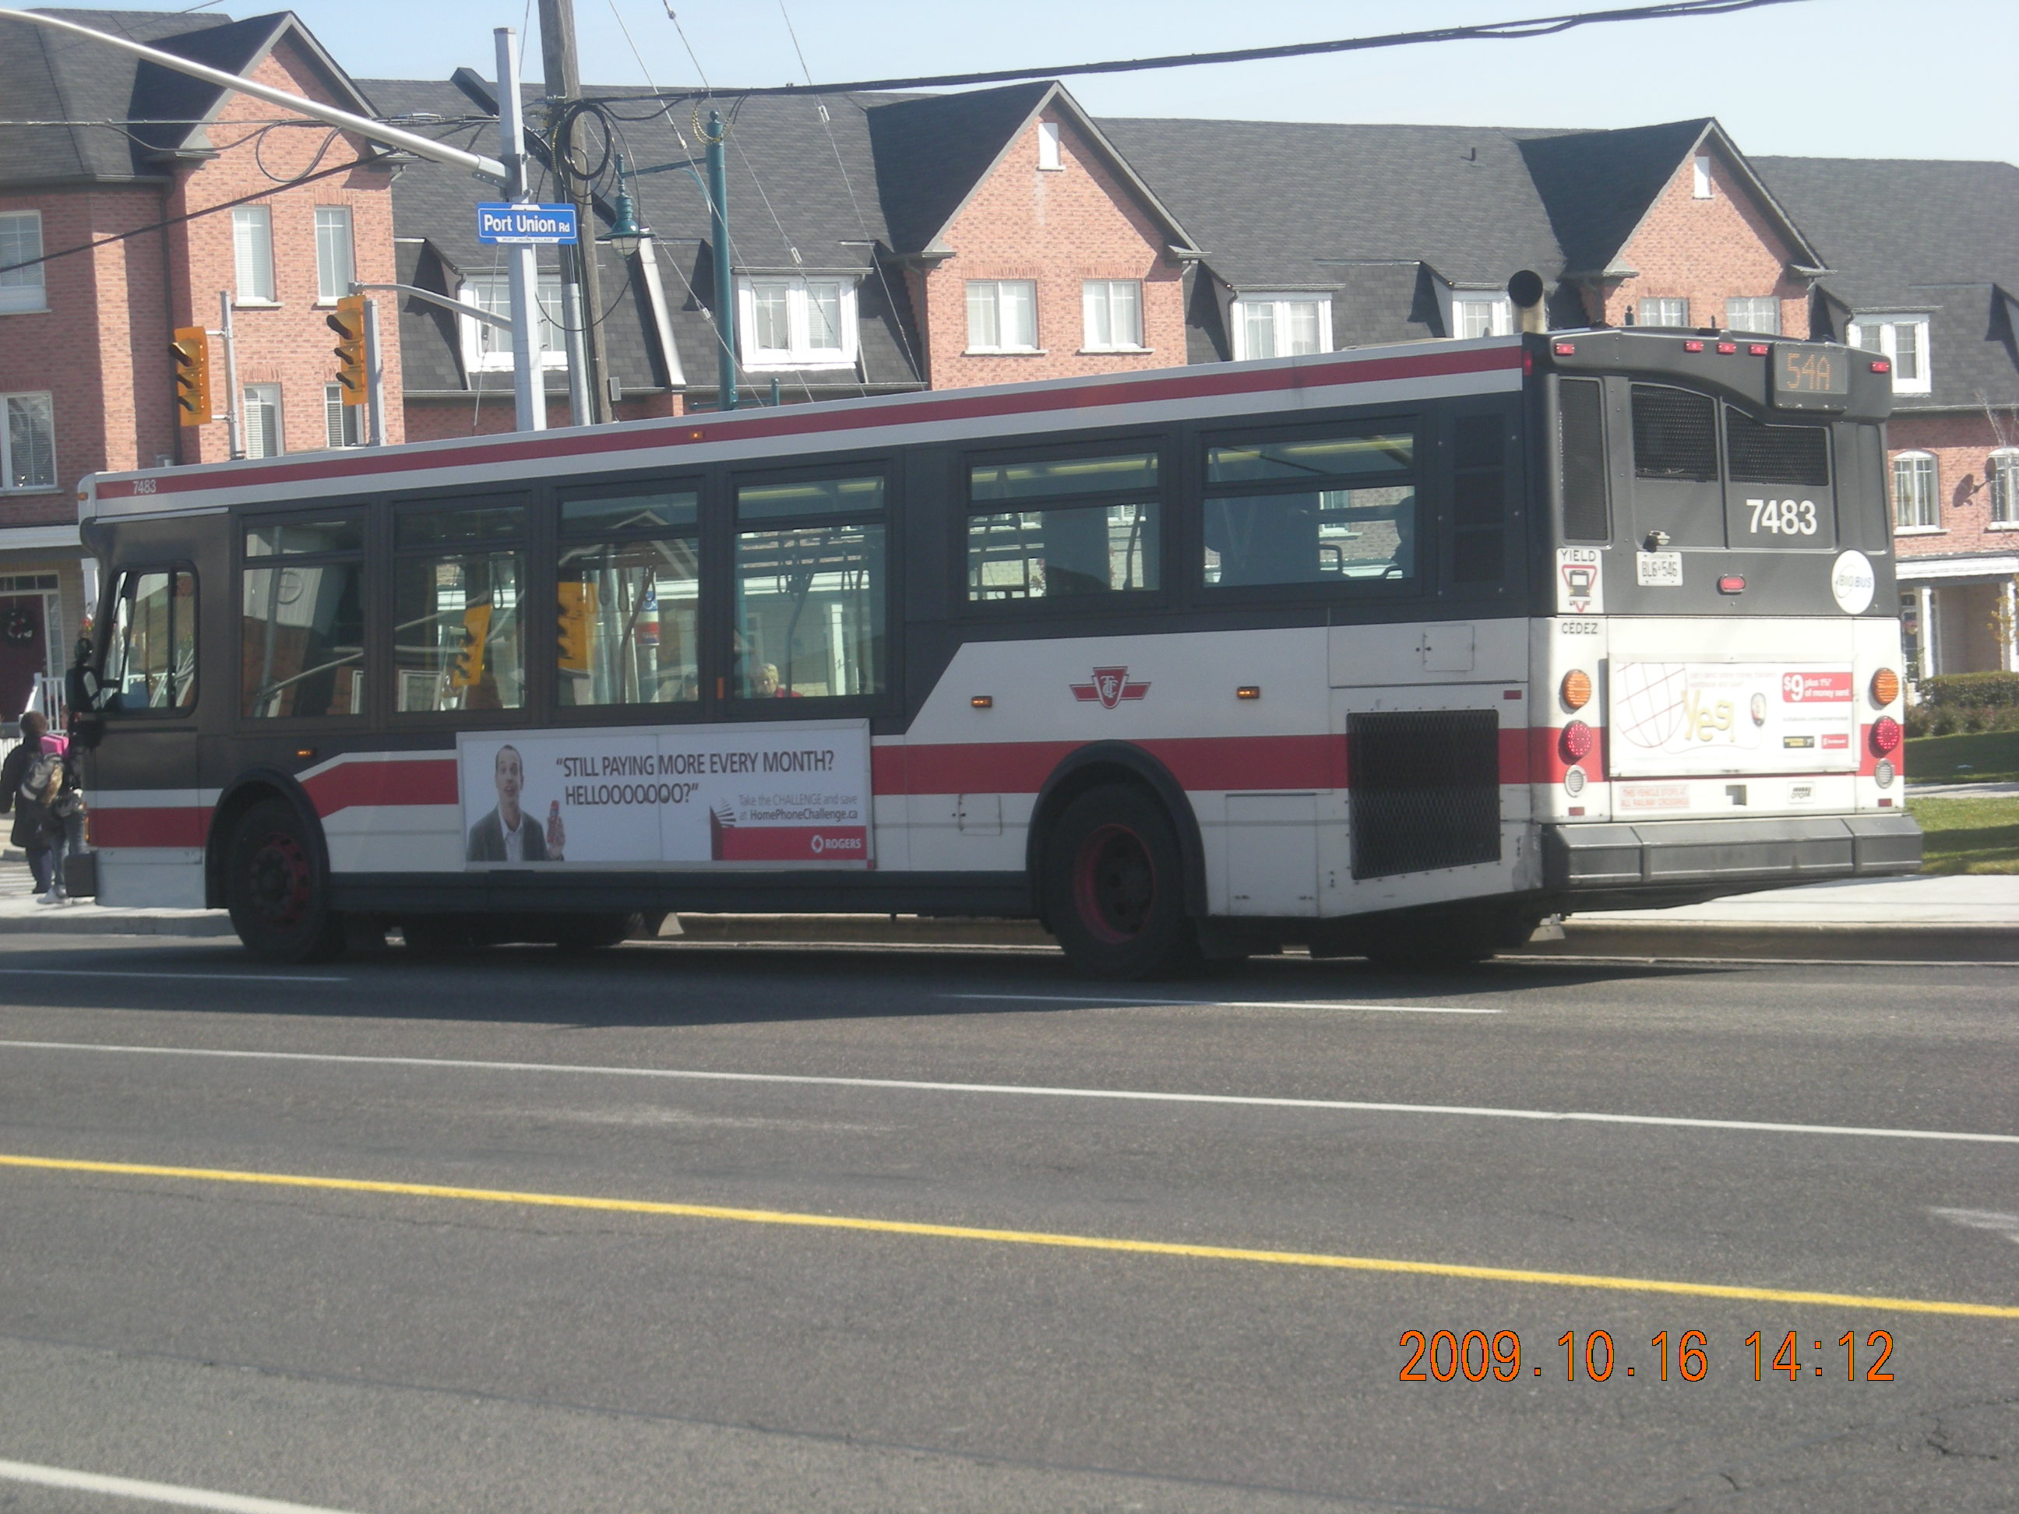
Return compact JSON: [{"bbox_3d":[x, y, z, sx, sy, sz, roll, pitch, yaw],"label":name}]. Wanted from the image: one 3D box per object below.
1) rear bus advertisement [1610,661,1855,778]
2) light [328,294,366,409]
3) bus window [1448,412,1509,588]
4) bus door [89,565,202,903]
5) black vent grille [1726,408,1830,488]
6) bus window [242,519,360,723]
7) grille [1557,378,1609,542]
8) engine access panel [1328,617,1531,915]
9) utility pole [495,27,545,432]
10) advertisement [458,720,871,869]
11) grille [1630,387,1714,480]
[{"bbox_3d":[3.397,-0.190,25.504,1.750,0.540,0.040,-1,0,-42],"label":"rear bus advertisement"},{"bbox_3d":[-6.622,-4.075,55.000,0.370,1.110,0.430,-4,2,-43],"label":"light"},{"bbox_3d":[2.143,-1.165,24.934,0.050,0.765,0.365,0,-1,-42],"label":"bus window"},{"bbox_3d":[-5.285,-0.132,33.581,0.090,2.040,1.220,-1,0,-43],"label":"bus door"},{"bbox_3d":[3.638,-1.468,26.007,0.720,0.355,0.050,-1,0,-42],"label":"black vent grille"},{"bbox_3d":[-4.173,-0.810,32.343,0.060,1.160,1.250,-1,0,-43],"label":"bus window"},{"bbox_3d":[2.600,-1.341,24.883,0.290,0.730,0.050,-1,-2,-42],"label":"grille"},{"bbox_3d":[1.943,0.049,25.182,0.060,1.340,1.330,-1,0,-42],"label":"engine access panel"},{"bbox_3d":[-4.677,-3.305,53.300,0.270,7.580,0.270,-4,2,-43],"label":"utility pole"},{"bbox_3d":[-1.894,0.225,29.448,0.040,0.770,3.580,-1,0,-42],"label":"advertisement"},{"bbox_3d":[3.108,-1.515,25.732,0.610,0.430,0.050,-1,0,-43],"label":"grille"}]

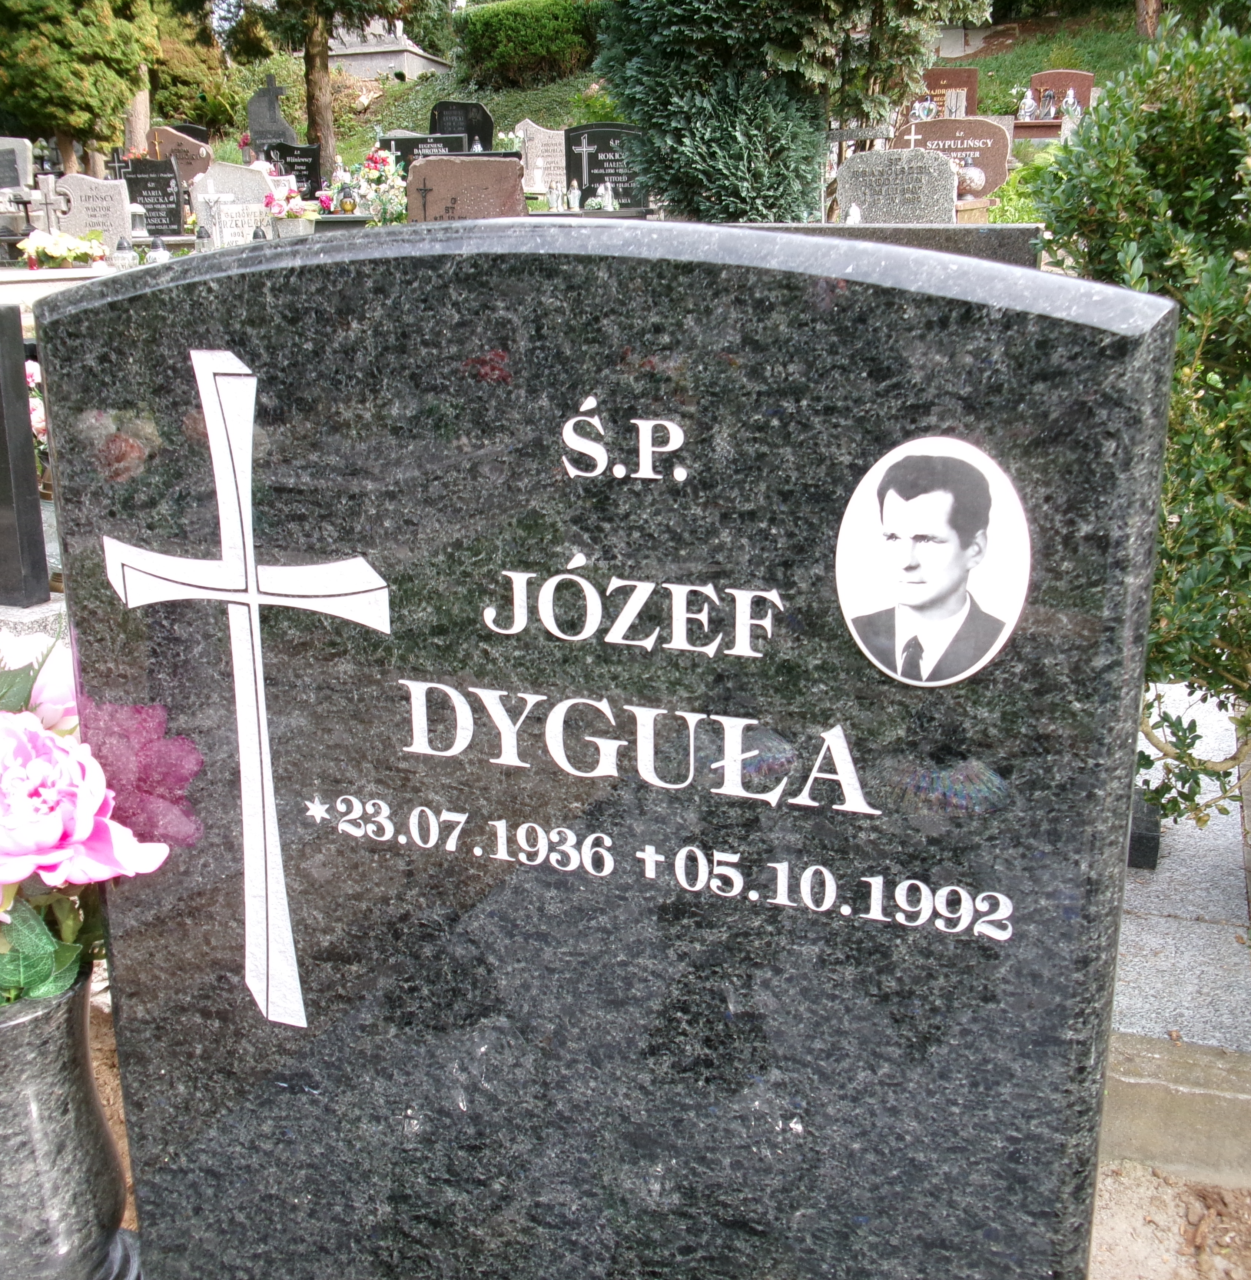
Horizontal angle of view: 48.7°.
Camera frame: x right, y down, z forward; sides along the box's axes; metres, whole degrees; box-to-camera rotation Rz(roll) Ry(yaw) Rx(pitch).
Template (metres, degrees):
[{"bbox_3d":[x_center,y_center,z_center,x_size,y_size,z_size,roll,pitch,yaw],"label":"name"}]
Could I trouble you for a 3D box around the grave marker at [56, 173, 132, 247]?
[{"bbox_3d":[-3.977,-3.154,10.340,0.590,0.660,0.090,6,16,21],"label":"grave marker"}]

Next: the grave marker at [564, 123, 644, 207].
[{"bbox_3d":[-0.146,-3.720,10.842,0.660,0.670,0.090,3,15,14],"label":"grave marker"}]

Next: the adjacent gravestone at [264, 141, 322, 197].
[{"bbox_3d":[-3.431,-4.825,14.242,0.590,0.600,0.090,4,15,14],"label":"adjacent gravestone"}]

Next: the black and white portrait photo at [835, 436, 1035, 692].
[{"bbox_3d":[0.142,-0.035,0.643,0.090,0.120,0.008,5,16,20],"label":"black and white portrait photo"}]

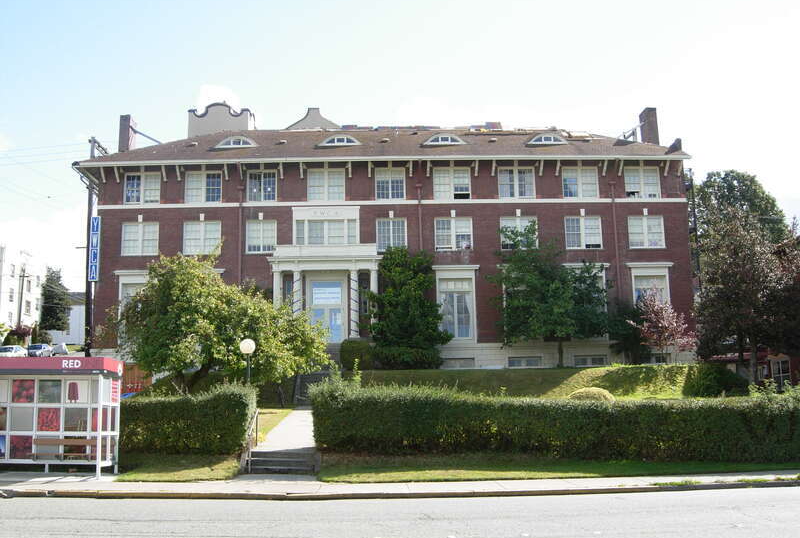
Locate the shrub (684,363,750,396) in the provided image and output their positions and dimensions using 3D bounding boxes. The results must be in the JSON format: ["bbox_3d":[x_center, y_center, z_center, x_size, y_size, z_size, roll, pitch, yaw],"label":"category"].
[{"bbox_3d":[12.411,4.422,32.721,2.640,1.400,2.200,-1,-10,-2],"label":"shrub"}]

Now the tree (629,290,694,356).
[{"bbox_3d":[12.826,2.746,40.630,3.170,3.520,2.900,-1,-10,-2],"label":"tree"}]

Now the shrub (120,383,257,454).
[{"bbox_3d":[-5.074,3.651,19.974,3.300,1.530,1.500,-1,-10,-2],"label":"shrub"}]

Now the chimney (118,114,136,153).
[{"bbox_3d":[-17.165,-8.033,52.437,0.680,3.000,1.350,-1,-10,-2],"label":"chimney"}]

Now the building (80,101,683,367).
[{"bbox_3d":[-0.864,-1.514,53.000,34.500,16.500,16.000,-1,-10,-2],"label":"building"}]

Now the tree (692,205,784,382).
[{"bbox_3d":[15.245,1.121,37.446,4.030,7.980,3.900,-1,-10,-2],"label":"tree"}]

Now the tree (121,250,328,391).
[{"bbox_3d":[-5.191,2.073,24.957,6.350,5.250,5.800,-1,-10,-2],"label":"tree"}]

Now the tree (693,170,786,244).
[{"bbox_3d":[25.129,-0.220,61.712,8.000,14.400,8.000,-1,-10,-2],"label":"tree"}]

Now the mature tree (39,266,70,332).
[{"bbox_3d":[-32.965,3.193,79.611,3.200,7.000,3.400,-1,-10,-2],"label":"mature tree"}]

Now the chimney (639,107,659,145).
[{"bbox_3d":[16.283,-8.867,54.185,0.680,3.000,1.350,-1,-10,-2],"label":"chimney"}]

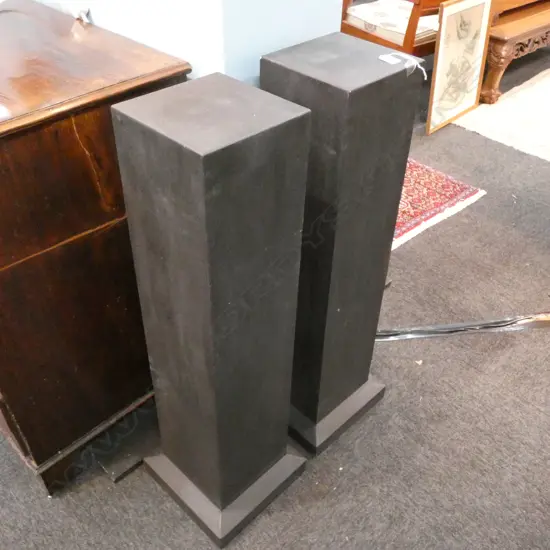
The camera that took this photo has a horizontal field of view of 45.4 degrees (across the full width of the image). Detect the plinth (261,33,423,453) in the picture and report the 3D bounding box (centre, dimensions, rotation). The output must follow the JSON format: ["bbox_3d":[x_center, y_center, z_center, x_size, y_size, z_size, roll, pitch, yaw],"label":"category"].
[{"bbox_3d":[0.133,-0.037,1.736,0.321,1.086,0.321,-31,49,-34],"label":"plinth"}]

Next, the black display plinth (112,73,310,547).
[{"bbox_3d":[-0.125,0.129,1.508,0.321,1.086,0.321,33,48,32],"label":"black display plinth"}]

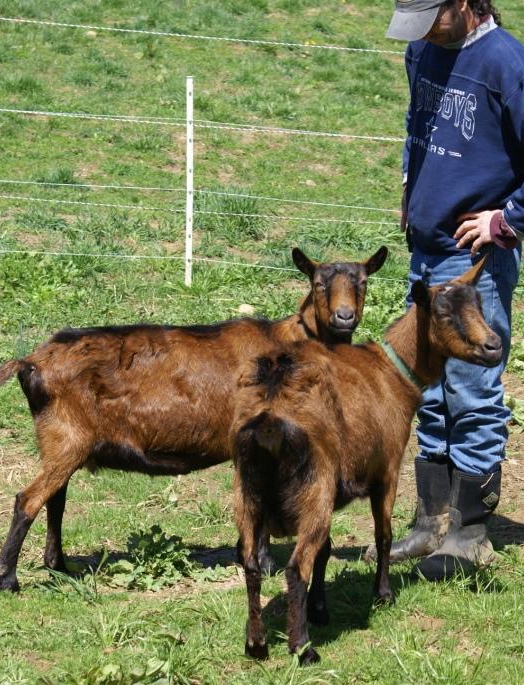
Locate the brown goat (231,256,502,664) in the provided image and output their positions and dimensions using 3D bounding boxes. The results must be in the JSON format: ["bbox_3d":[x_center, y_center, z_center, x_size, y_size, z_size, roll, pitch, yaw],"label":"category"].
[{"bbox_3d":[0.281,0.275,6.824,0.440,0.950,0.960,3,8,25],"label":"brown goat"}]

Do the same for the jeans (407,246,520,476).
[{"bbox_3d":[0.589,0.029,7.530,0.270,0.700,0.350,-6,10,-43],"label":"jeans"}]

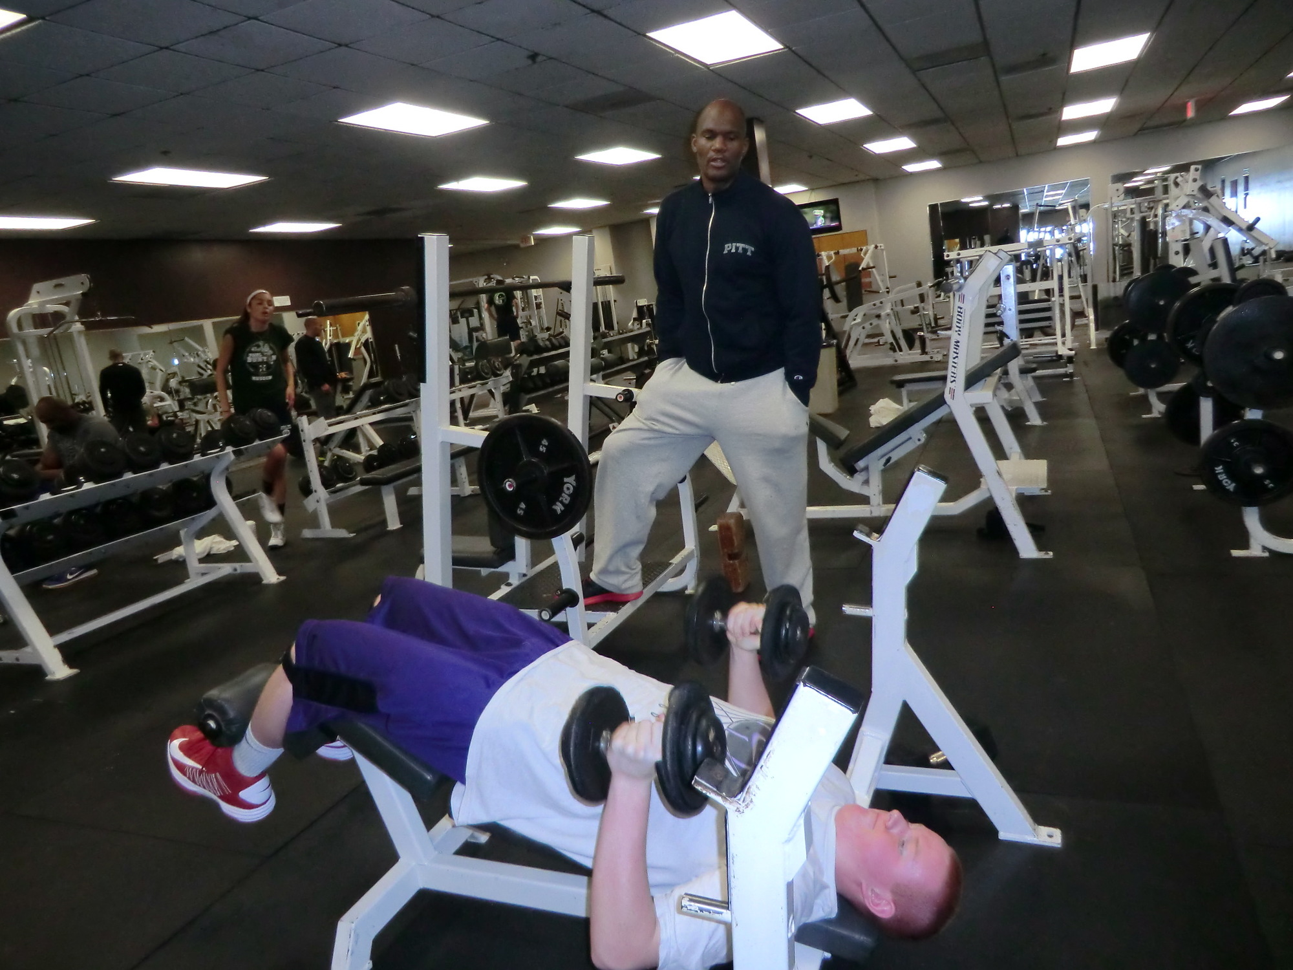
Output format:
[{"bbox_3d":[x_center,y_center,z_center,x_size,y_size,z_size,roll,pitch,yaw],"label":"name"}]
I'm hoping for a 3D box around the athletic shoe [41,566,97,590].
[{"bbox_3d":[-3.943,0.599,6.112,0.305,0.115,0.110,-18,15,-41],"label":"athletic shoe"}]

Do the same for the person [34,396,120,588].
[{"bbox_3d":[-3.976,-0.003,6.143,0.550,1.220,0.820,-2,13,27],"label":"person"}]

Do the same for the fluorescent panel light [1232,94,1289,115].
[{"bbox_3d":[9.273,-5.769,13.578,0.600,0.080,1.200,-3,13,24],"label":"fluorescent panel light"}]

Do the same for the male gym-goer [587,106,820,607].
[{"bbox_3d":[0.162,-0.285,3.183,0.850,1.900,0.520,0,12,20],"label":"male gym-goer"}]

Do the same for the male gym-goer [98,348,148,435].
[{"bbox_3d":[-7.066,-1.015,12.374,0.600,1.720,0.360,-13,13,-22],"label":"male gym-goer"}]

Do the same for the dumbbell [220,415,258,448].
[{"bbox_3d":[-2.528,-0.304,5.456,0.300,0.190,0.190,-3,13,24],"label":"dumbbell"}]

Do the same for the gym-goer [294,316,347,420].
[{"bbox_3d":[-4.040,-1.298,11.311,0.580,1.640,0.500,-11,12,-13],"label":"gym-goer"}]

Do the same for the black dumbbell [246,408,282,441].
[{"bbox_3d":[-2.385,-0.381,5.585,0.080,0.190,0.190,-3,13,24],"label":"black dumbbell"}]

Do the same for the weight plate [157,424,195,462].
[{"bbox_3d":[-2.665,-0.247,4.831,0.360,0.190,0.190,10,18,21],"label":"weight plate"}]

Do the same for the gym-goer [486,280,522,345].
[{"bbox_3d":[-2.337,-2.638,15.478,0.600,1.770,0.360,-9,12,-3],"label":"gym-goer"}]

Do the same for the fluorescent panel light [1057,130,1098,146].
[{"bbox_3d":[7.009,-5.642,14.550,0.600,0.060,1.200,-3,13,24],"label":"fluorescent panel light"}]

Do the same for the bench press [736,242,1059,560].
[{"bbox_3d":[1.113,-0.434,4.640,1.763,1.340,1.209,-3,13,24],"label":"bench press"}]

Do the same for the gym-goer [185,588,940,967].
[{"bbox_3d":[-0.279,0.543,1.872,1.740,0.660,0.800,6,16,22],"label":"gym-goer"}]

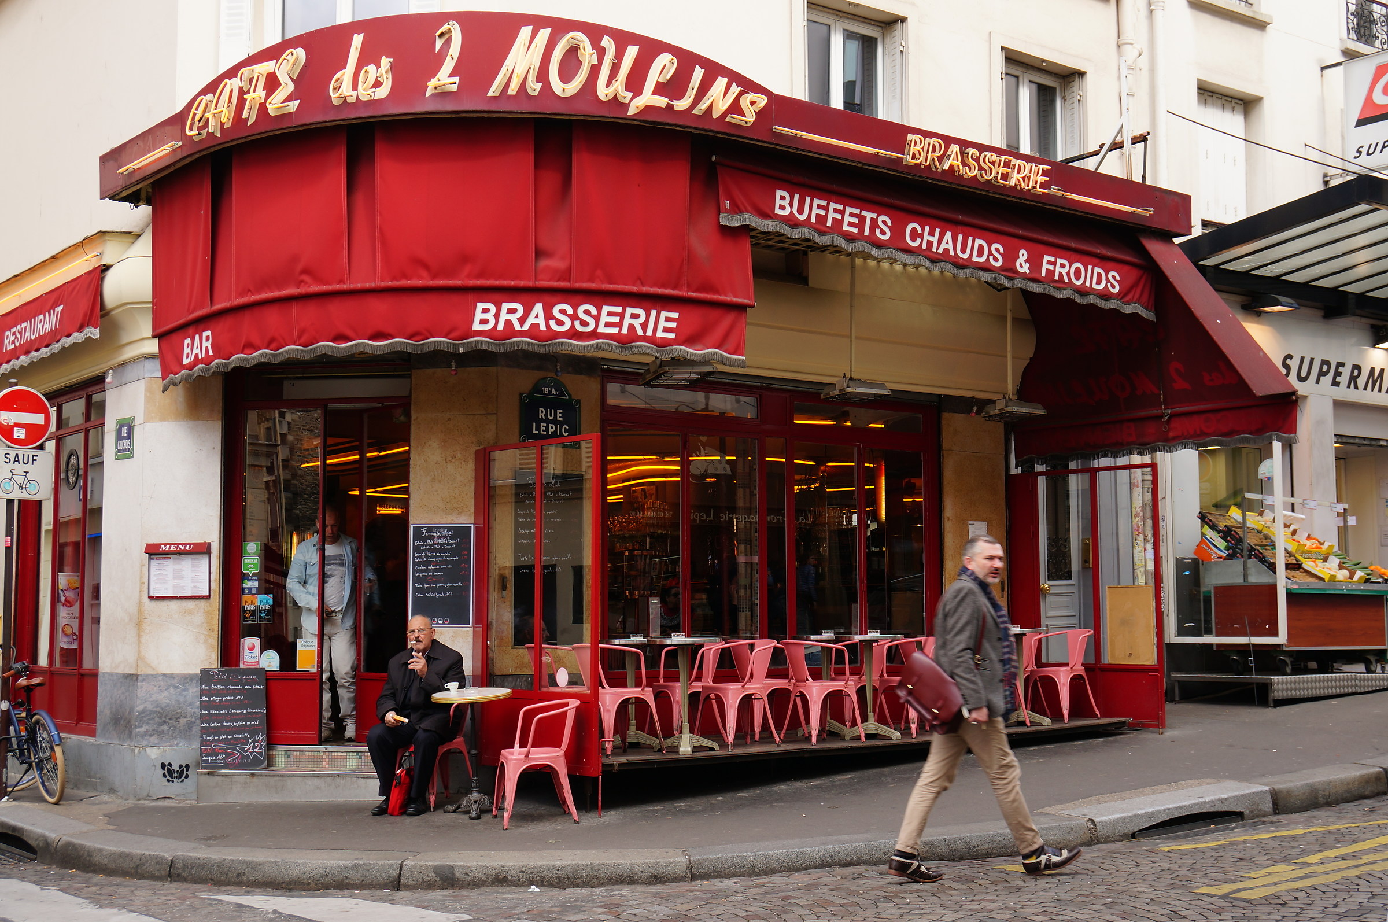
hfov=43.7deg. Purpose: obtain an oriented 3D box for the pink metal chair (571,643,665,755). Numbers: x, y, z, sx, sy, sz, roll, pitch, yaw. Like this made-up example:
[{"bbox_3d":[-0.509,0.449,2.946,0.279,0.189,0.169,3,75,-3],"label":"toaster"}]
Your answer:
[{"bbox_3d":[-0.512,1.554,11.386,0.490,0.720,0.480,4,-7,-38],"label":"pink metal chair"}]

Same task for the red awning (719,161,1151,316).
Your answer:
[{"bbox_3d":[1.702,-1.374,11.318,4.104,0.465,0.250,4,-7,-38],"label":"red awning"}]

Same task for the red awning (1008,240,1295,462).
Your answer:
[{"bbox_3d":[3.767,-0.939,14.403,0.500,1.770,2.750,4,-6,-38],"label":"red awning"}]

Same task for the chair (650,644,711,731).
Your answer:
[{"bbox_3d":[-0.077,1.633,12.279,0.490,0.720,0.480,4,-7,-38],"label":"chair"}]

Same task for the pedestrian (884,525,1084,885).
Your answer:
[{"bbox_3d":[1.522,1.283,9.073,0.980,1.790,0.560,0,-5,0],"label":"pedestrian"}]

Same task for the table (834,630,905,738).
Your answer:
[{"bbox_3d":[1.299,1.654,12.666,0.500,0.740,0.500,0,-5,0],"label":"table"}]

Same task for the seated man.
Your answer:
[{"bbox_3d":[-1.822,1.660,11.400,0.560,1.280,0.750,-3,-6,27],"label":"seated man"}]

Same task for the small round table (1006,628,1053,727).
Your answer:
[{"bbox_3d":[2.641,1.761,13.999,0.510,0.740,0.510,0,-5,0],"label":"small round table"}]

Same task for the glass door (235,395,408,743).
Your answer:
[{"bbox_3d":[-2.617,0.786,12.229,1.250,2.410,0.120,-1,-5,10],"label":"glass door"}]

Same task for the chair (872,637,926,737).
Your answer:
[{"bbox_3d":[1.641,1.693,12.999,0.490,0.720,0.480,4,-7,-38],"label":"chair"}]

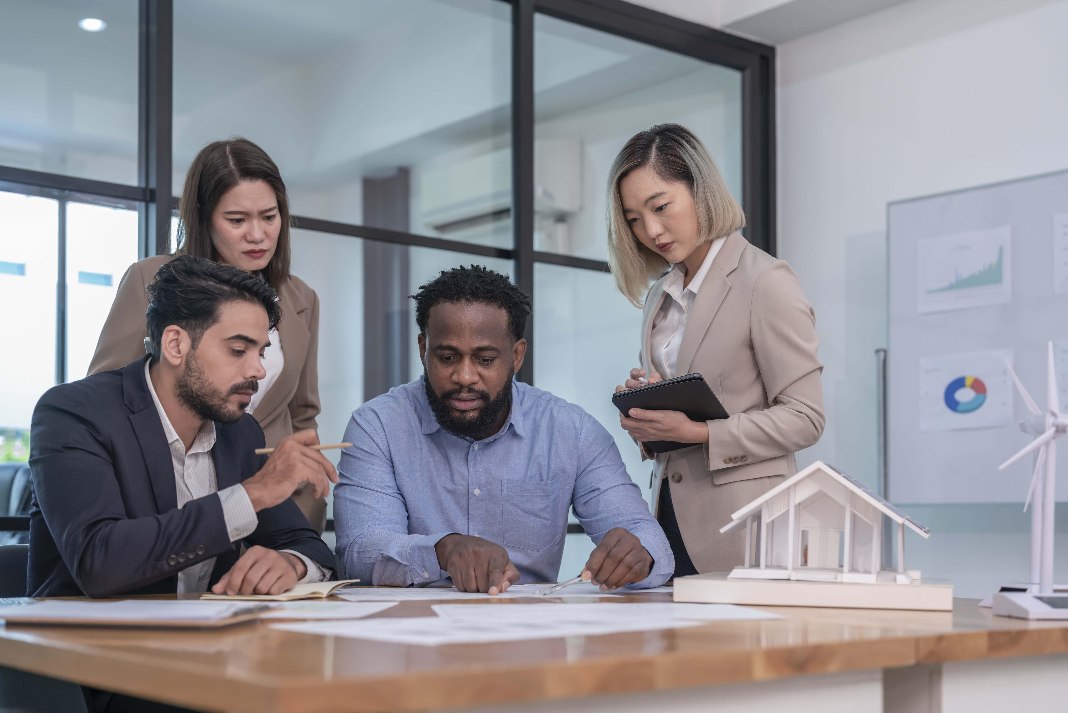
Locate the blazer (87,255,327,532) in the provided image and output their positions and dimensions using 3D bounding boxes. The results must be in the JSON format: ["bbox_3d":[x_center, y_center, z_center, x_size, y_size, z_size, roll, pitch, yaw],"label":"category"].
[{"bbox_3d":[-0.590,0.115,2.700,0.450,0.580,0.330,2,-5,-30],"label":"blazer"}]

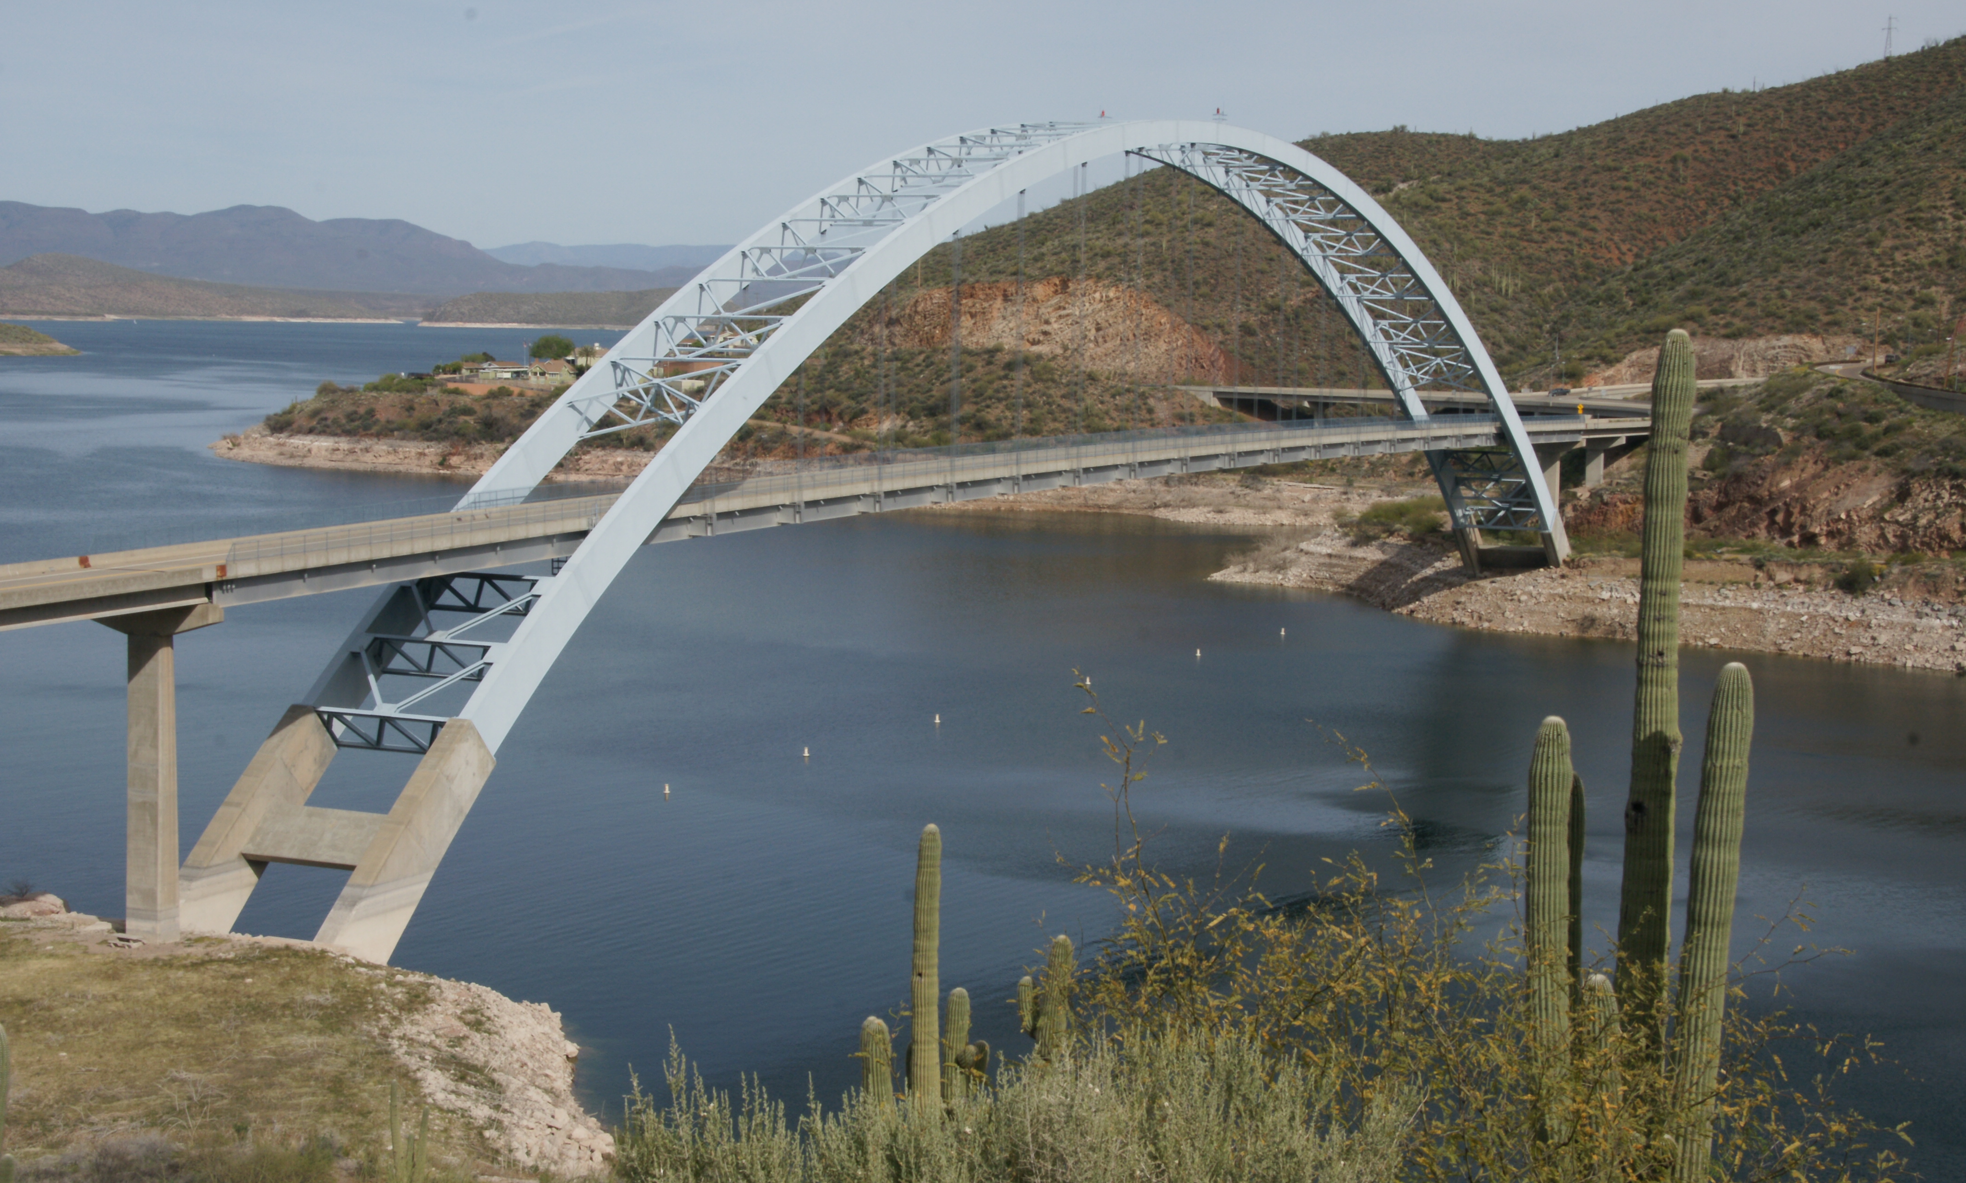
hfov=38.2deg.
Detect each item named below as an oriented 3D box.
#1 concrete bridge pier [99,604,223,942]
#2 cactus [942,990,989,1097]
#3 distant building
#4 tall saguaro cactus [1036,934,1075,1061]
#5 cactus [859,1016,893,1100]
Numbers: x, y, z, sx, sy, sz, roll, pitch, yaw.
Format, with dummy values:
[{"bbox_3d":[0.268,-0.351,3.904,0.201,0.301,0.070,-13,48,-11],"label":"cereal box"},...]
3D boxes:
[{"bbox_3d":[-58.191,12.568,199.196,11.623,24.034,2.118,4,6,27],"label":"concrete bridge pier"},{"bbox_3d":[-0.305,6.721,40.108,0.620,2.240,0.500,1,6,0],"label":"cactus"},{"bbox_3d":[-160.223,-72.468,930.000,21.000,6.200,11.000,-2,6,-25],"label":"distant building"},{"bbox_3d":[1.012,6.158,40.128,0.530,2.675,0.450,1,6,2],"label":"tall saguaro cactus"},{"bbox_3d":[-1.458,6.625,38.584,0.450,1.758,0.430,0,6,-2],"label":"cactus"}]

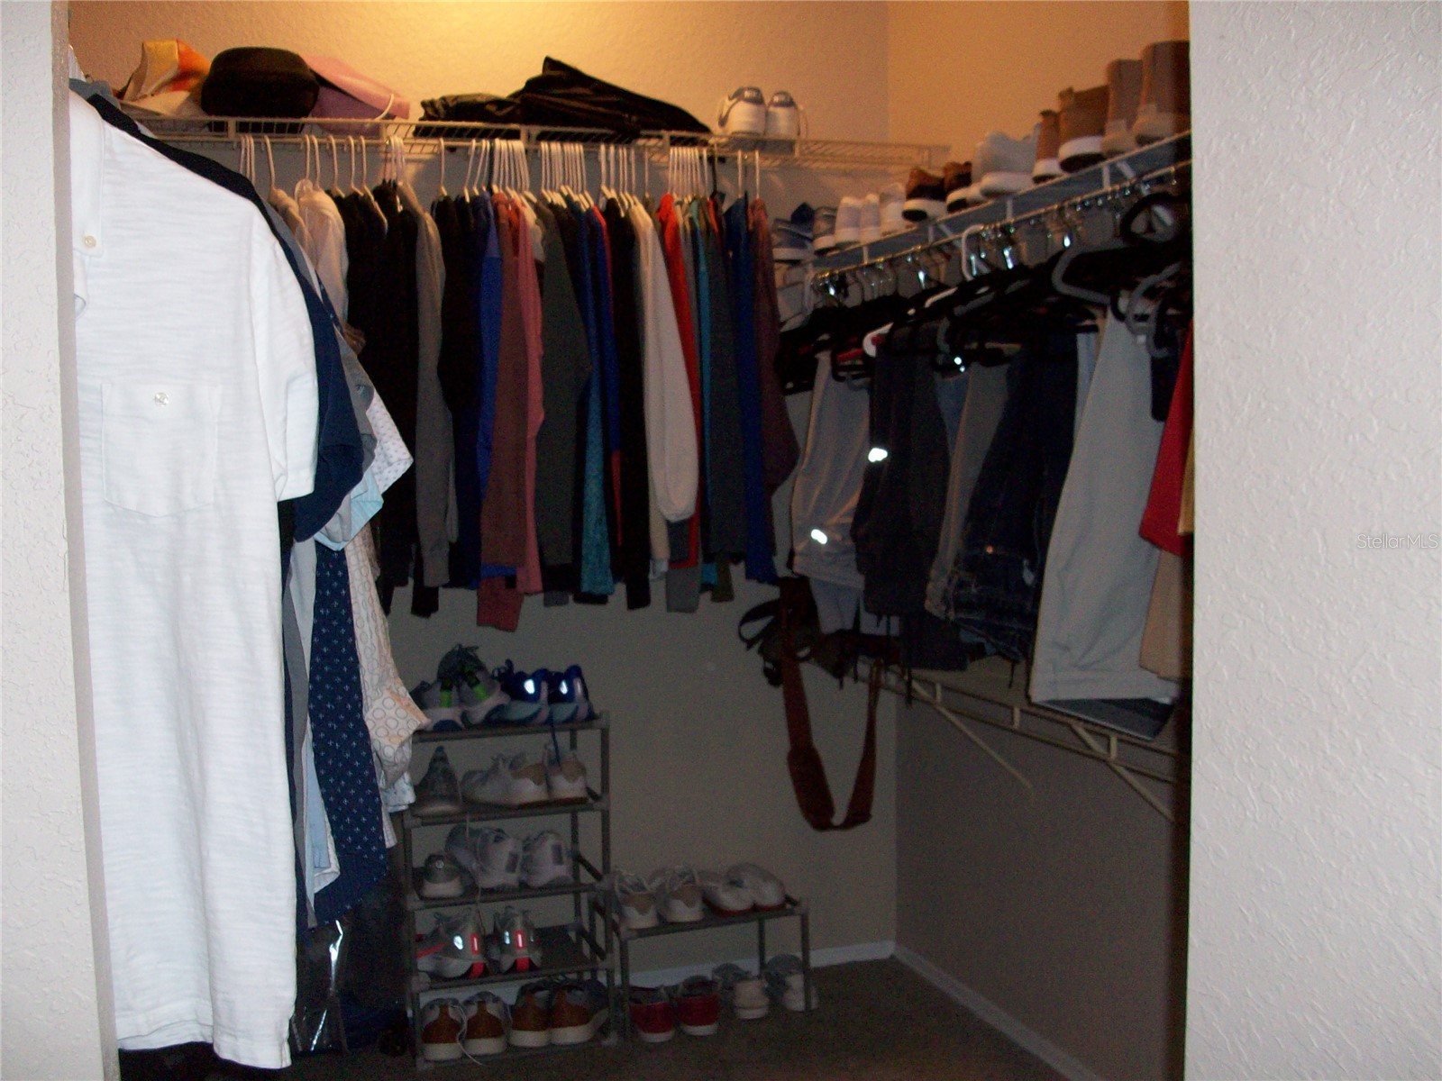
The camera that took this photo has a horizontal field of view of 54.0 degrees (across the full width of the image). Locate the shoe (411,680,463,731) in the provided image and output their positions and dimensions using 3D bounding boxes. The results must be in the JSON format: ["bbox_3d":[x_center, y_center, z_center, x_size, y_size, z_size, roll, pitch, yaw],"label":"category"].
[{"bbox_3d":[-0.660,0.353,3.224,0.110,0.115,0.290,-3,4,-25],"label":"shoe"}]

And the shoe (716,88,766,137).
[{"bbox_3d":[0.039,-0.991,3.376,0.105,0.115,0.290,-2,4,-10],"label":"shoe"}]

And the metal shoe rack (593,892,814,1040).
[{"bbox_3d":[-0.052,0.988,3.419,0.467,0.266,0.286,-2,4,-18],"label":"metal shoe rack"}]

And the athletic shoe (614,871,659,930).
[{"bbox_3d":[-0.219,0.830,3.404,0.105,0.110,0.285,-2,4,-13],"label":"athletic shoe"}]

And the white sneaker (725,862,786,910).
[{"bbox_3d":[0.070,0.829,3.520,0.105,0.100,0.280,-2,4,-18],"label":"white sneaker"}]

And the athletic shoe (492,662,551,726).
[{"bbox_3d":[-0.477,0.349,3.285,0.110,0.120,0.290,-3,4,-33],"label":"athletic shoe"}]

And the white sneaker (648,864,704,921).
[{"bbox_3d":[-0.114,0.830,3.442,0.105,0.110,0.285,-2,4,-13],"label":"white sneaker"}]

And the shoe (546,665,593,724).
[{"bbox_3d":[-0.388,0.336,3.234,0.107,0.115,0.290,-3,4,-27],"label":"shoe"}]

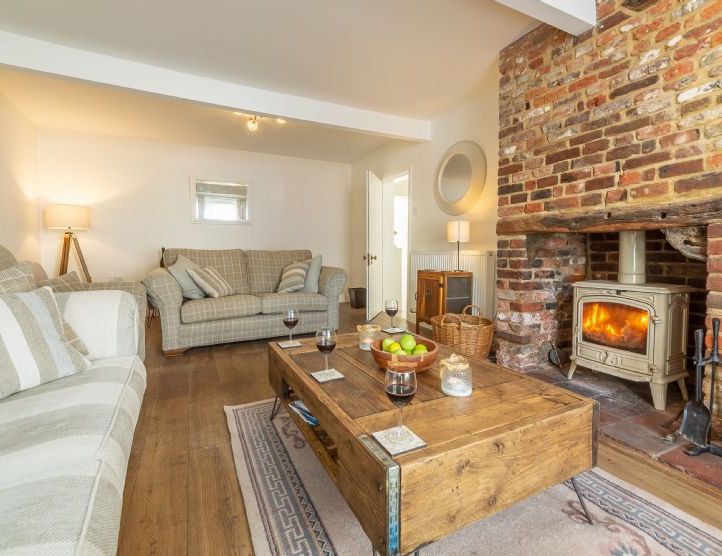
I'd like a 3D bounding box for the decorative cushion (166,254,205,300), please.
[{"bbox_3d":[-1.743,-0.019,3.322,0.160,0.420,0.420,-28,-4,15],"label":"decorative cushion"}]

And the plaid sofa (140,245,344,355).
[{"bbox_3d":[-1.231,0.159,3.590,1.900,0.920,0.950,-2,4,-31],"label":"plaid sofa"}]

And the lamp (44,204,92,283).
[{"bbox_3d":[-3.695,-0.161,4.144,0.500,1.487,0.480,-2,4,-23],"label":"lamp"}]

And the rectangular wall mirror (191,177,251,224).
[{"bbox_3d":[-2.116,-1.161,4.943,0.840,0.690,0.035,-2,4,-27],"label":"rectangular wall mirror"}]

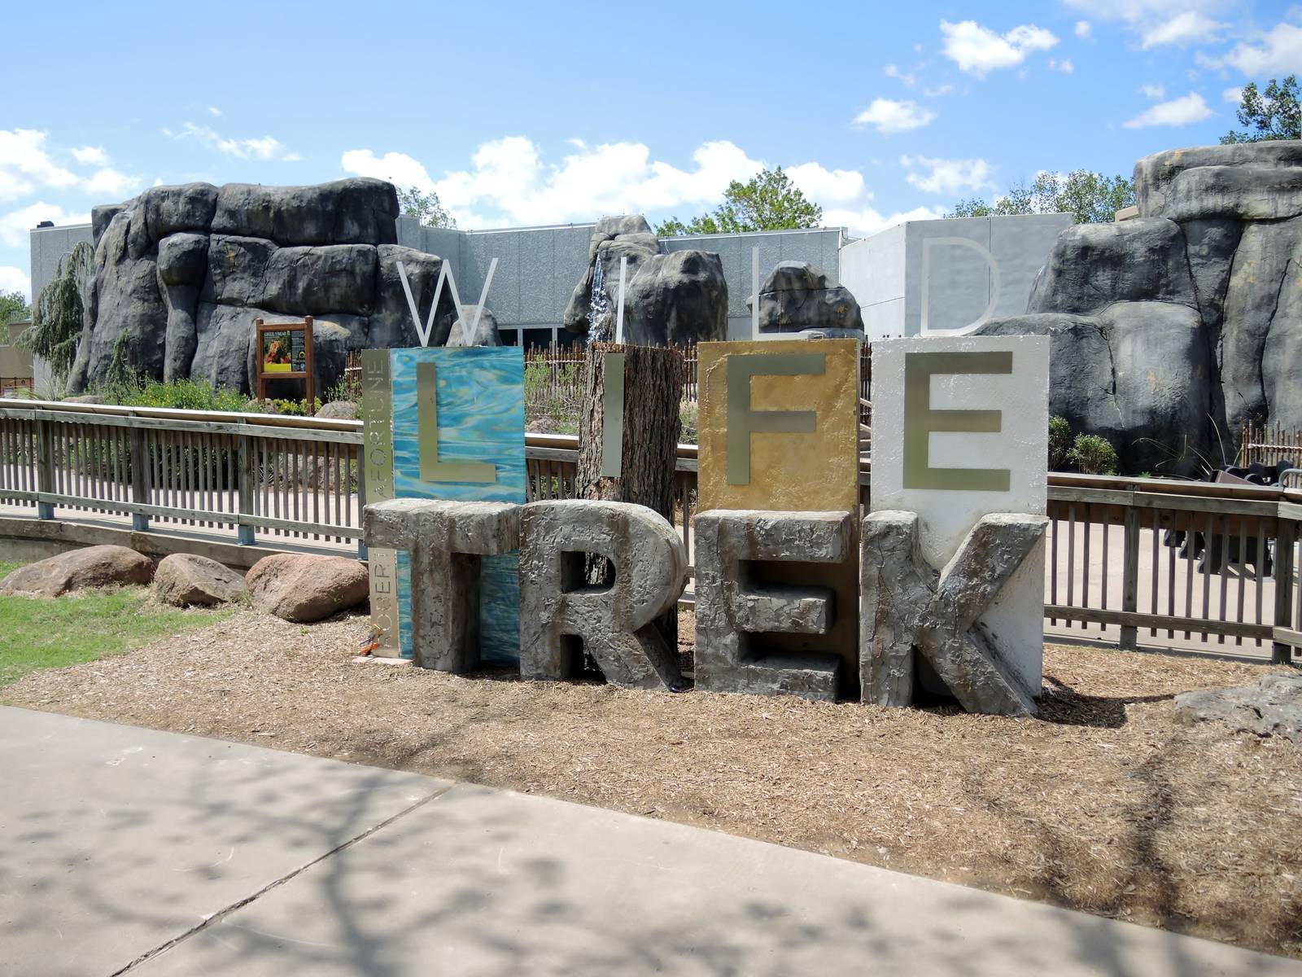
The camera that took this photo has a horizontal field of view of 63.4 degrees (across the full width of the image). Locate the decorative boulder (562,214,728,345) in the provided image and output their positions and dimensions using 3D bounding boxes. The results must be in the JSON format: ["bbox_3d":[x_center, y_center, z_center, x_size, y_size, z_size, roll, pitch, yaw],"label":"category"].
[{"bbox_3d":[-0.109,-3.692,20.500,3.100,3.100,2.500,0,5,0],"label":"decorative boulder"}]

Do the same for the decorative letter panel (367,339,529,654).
[{"bbox_3d":[-1.227,0.104,6.415,1.066,1.889,0.131,1,5,16],"label":"decorative letter panel"}]

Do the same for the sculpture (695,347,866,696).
[{"bbox_3d":[0.701,0.126,5.775,0.861,1.848,0.151,1,5,15],"label":"sculpture"}]

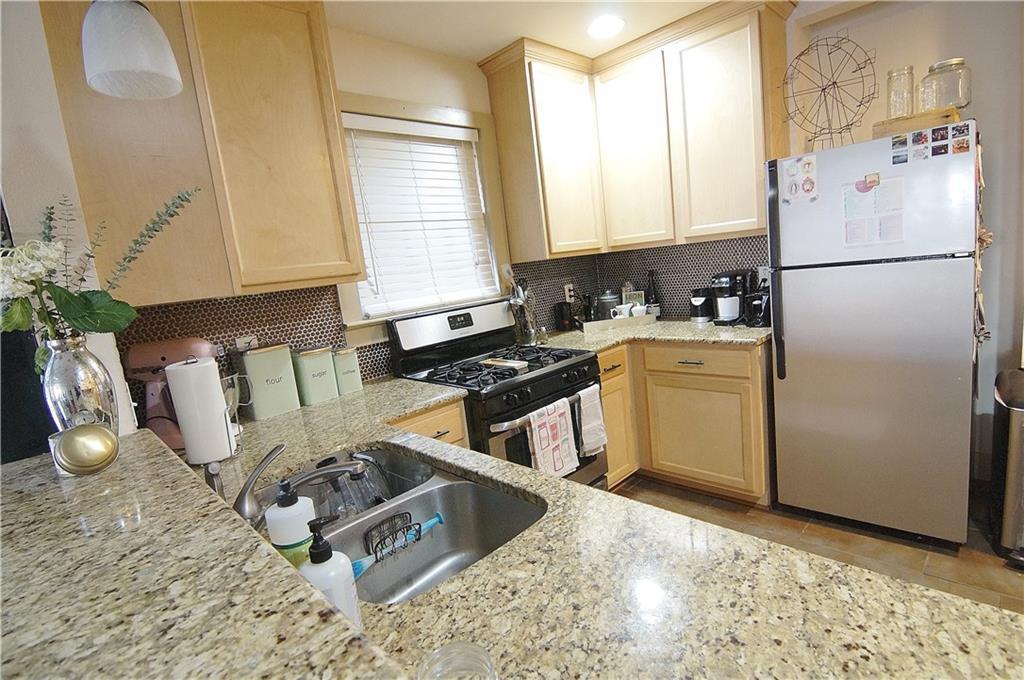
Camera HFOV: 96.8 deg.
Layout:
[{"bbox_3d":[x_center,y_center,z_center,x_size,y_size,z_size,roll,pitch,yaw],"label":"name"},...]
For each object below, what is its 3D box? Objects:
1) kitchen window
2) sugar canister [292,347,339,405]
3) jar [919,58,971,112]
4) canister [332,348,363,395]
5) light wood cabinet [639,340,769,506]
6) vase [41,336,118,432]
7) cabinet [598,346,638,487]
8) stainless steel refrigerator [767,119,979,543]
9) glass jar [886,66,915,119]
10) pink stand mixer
[{"bbox_3d":[-0.420,-0.630,2.314,0.061,0.923,0.851,2,11,45],"label":"kitchen window"},{"bbox_3d":[-0.818,0.144,1.863,0.114,0.204,0.137,2,11,45],"label":"sugar canister"},{"bbox_3d":[1.647,-0.959,1.731,0.145,0.173,0.145,2,11,45],"label":"jar"},{"bbox_3d":[-0.725,0.135,1.950,0.107,0.178,0.110,2,11,45],"label":"canister"},{"bbox_3d":[1.149,0.383,2.562,0.643,0.847,0.597,2,11,45],"label":"light wood cabinet"},{"bbox_3d":[-0.801,0.114,0.847,0.097,0.230,0.097,2,11,45],"label":"vase"},{"bbox_3d":[0.372,0.455,2.678,0.612,0.847,0.371,2,11,45],"label":"cabinet"},{"bbox_3d":[1.671,-0.008,2.098,0.653,1.629,0.683,2,11,45],"label":"stainless steel refrigerator"},{"bbox_3d":[1.555,-0.974,1.820,0.088,0.199,0.088,2,11,45],"label":"glass jar"},{"bbox_3d":[-1.021,0.150,1.477,0.345,0.345,0.225,-9,8,-19],"label":"pink stand mixer"}]

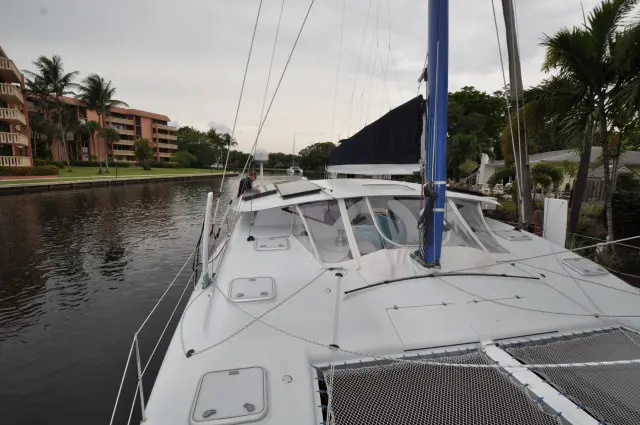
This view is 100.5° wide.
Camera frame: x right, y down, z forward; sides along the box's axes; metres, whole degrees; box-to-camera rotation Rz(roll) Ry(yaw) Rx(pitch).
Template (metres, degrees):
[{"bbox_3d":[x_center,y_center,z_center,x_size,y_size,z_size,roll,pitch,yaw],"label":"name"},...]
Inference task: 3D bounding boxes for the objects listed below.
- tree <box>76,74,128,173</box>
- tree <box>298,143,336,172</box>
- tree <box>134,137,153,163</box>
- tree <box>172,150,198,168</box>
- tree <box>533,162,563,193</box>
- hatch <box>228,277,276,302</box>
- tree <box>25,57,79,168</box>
[{"bbox_3d":[-39.572,-15.860,48.450,7.400,17.170,7.400,-8,13,-37],"label":"tree"},{"bbox_3d":[-0.586,-21.723,104.016,15.000,10.900,15.000,0,10,0],"label":"tree"},{"bbox_3d":[-41.332,-14.130,62.360,3.800,7.090,3.800,-7,12,-32],"label":"tree"},{"bbox_3d":[-39.161,-15.416,77.536,6.800,5.140,6.800,-5,12,-26],"label":"tree"},{"bbox_3d":[16.053,-2.351,18.791,1.800,2.310,1.800,8,14,40],"label":"tree"},{"bbox_3d":[-0.824,0.931,3.250,0.510,0.060,0.450,-2,18,-11],"label":"hatch"},{"bbox_3d":[-48.588,-17.655,48.190,7.400,20.060,7.400,-10,14,-43],"label":"tree"}]

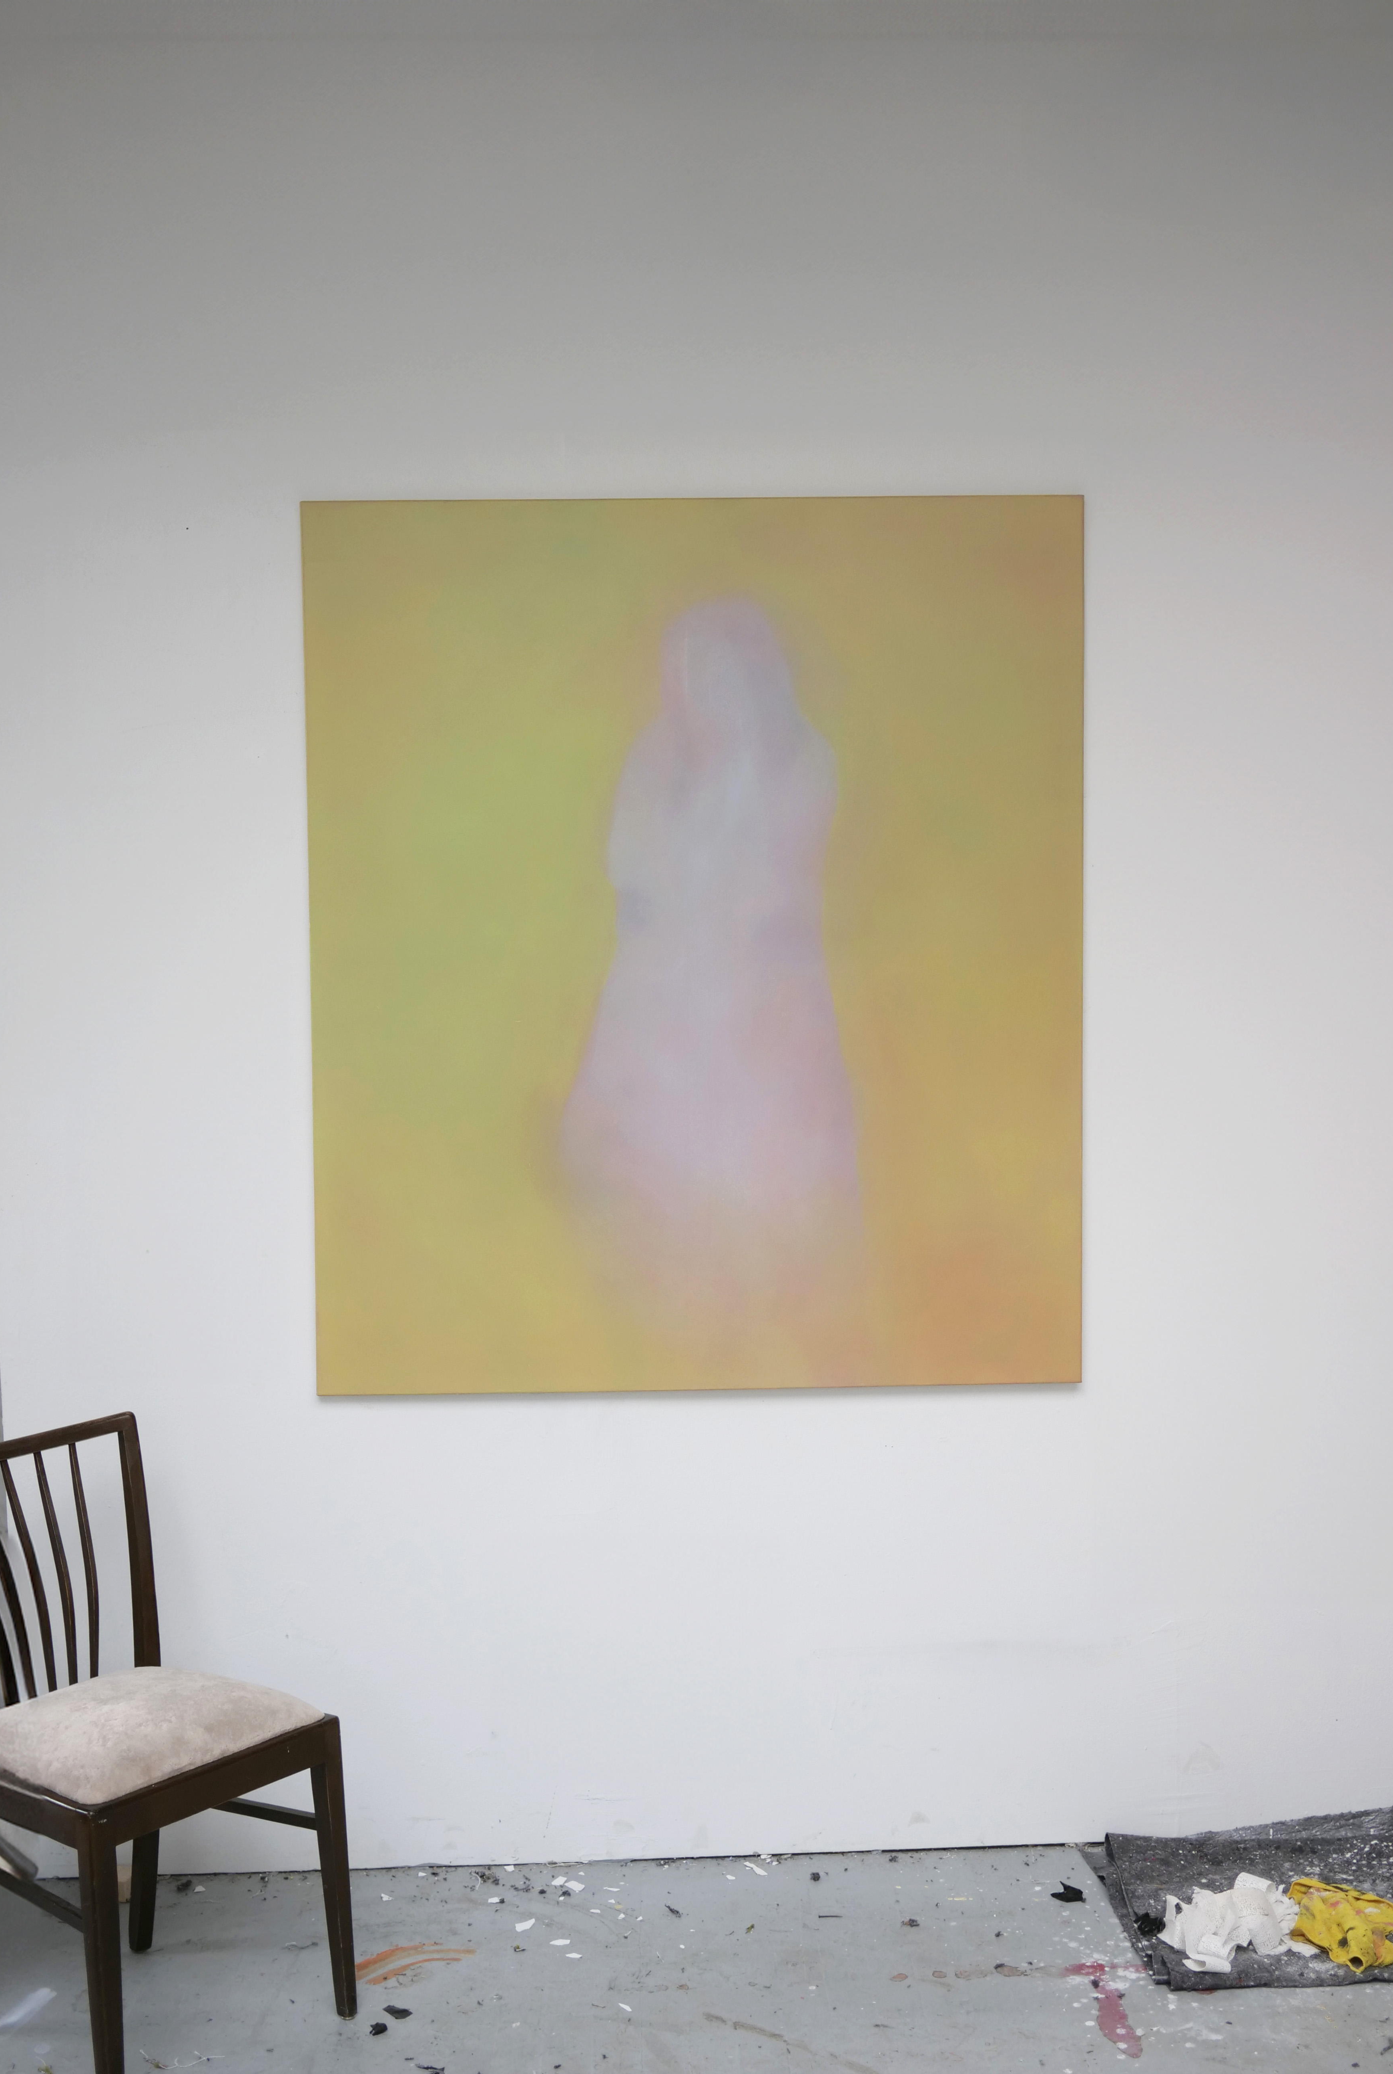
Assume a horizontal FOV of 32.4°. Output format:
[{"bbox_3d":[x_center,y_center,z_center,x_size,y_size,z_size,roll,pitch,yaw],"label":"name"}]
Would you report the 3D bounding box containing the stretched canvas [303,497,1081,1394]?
[{"bbox_3d":[0.002,-0.145,3.998,1.285,1.481,0.035,-1,4,-1],"label":"stretched canvas"}]

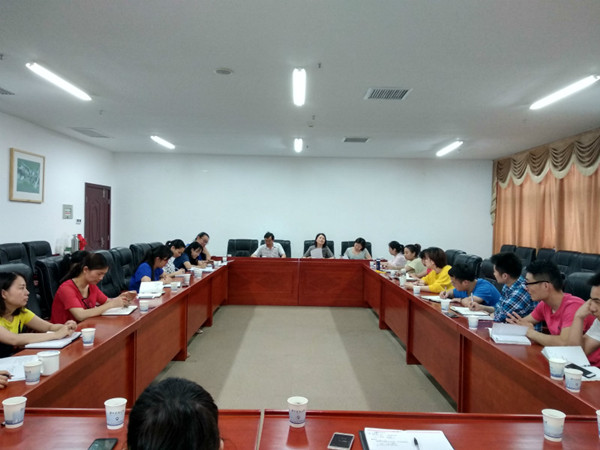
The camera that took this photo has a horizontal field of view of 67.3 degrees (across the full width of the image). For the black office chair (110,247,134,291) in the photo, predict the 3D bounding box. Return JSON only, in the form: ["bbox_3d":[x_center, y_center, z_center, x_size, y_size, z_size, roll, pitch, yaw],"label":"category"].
[{"bbox_3d":[-2.100,0.840,5.891,0.700,1.080,0.620,1,1,-1],"label":"black office chair"}]

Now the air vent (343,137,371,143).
[{"bbox_3d":[0.931,-1.415,7.482,0.430,0.030,0.430,1,0,-1],"label":"air vent"}]

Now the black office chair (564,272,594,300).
[{"bbox_3d":[2.077,0.933,3.748,0.660,1.074,0.610,1,0,-1],"label":"black office chair"}]

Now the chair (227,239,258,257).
[{"bbox_3d":[-1.106,0.833,8.518,0.610,1.074,0.660,1,0,-1],"label":"chair"}]

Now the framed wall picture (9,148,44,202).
[{"bbox_3d":[-4.281,-0.738,7.086,0.035,0.767,0.862,1,0,-1],"label":"framed wall picture"}]

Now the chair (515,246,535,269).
[{"bbox_3d":[3.317,0.944,7.284,0.680,1.120,0.620,1,0,-1],"label":"chair"}]

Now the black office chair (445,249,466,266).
[{"bbox_3d":[2.003,0.915,6.750,0.700,1.080,0.620,1,1,-1],"label":"black office chair"}]

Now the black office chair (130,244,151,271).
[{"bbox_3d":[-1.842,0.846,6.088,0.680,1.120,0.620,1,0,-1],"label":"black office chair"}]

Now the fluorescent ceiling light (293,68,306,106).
[{"bbox_3d":[-0.012,-1.457,4.795,0.130,0.080,1.220,1,1,-1],"label":"fluorescent ceiling light"}]

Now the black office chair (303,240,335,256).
[{"bbox_3d":[0.337,0.860,8.698,0.620,1.080,0.700,1,1,-1],"label":"black office chair"}]

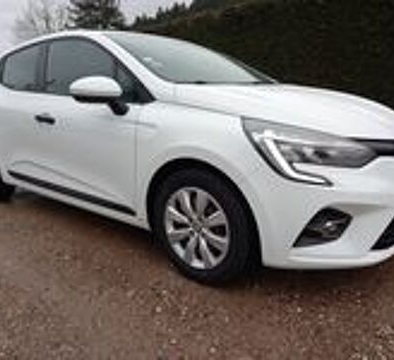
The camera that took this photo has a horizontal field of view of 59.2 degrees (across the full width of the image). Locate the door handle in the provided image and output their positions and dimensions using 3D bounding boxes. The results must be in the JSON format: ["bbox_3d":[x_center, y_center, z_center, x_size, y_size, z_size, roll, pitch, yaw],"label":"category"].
[{"bbox_3d":[-1.054,-0.417,2.394,0.230,0.055,0.055,14,20,36],"label":"door handle"}]

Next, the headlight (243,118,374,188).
[{"bbox_3d":[0.469,-0.142,1.532,0.530,0.290,0.400,12,18,42],"label":"headlight"}]

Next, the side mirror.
[{"bbox_3d":[-0.528,-0.473,1.930,0.250,0.205,0.220,10,17,37],"label":"side mirror"}]

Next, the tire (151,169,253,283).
[{"bbox_3d":[0.046,0.227,1.827,0.620,0.615,0.210,11,18,39],"label":"tire"}]

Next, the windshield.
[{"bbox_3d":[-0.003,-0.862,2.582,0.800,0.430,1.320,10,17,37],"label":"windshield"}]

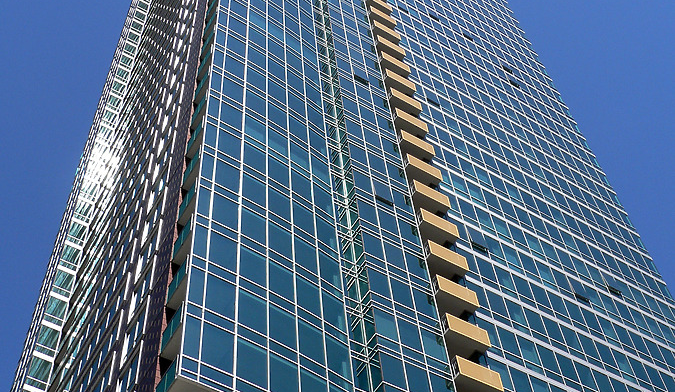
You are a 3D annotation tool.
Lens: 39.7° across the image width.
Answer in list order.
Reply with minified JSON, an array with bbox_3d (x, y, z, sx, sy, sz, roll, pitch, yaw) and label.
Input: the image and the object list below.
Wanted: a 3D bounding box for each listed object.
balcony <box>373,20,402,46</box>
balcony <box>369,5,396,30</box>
[{"bbox_3d":[3.834,-13.374,78.661,2.604,1.184,1.400,25,-61,-20],"label":"balcony"},{"bbox_3d":[3.663,-15.049,81.192,2.604,1.184,1.400,25,-61,-20],"label":"balcony"}]

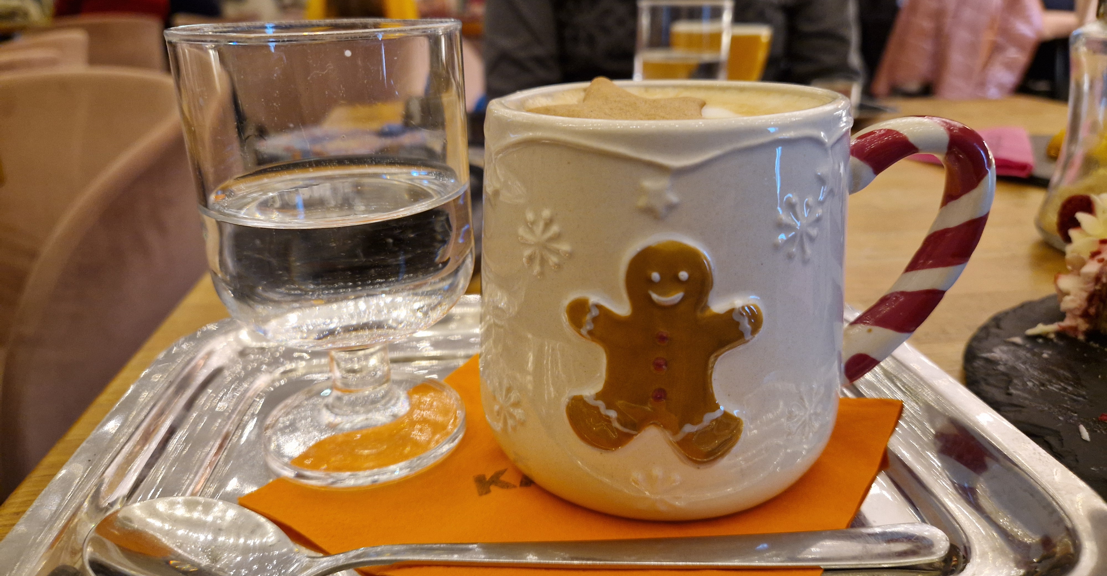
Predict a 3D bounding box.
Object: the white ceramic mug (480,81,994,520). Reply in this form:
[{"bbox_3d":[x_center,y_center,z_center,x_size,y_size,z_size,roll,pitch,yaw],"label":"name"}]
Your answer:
[{"bbox_3d":[0.040,-0.002,0.181,0.119,0.088,0.091,2,22,8],"label":"white ceramic mug"}]

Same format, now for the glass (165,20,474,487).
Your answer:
[{"bbox_3d":[-0.052,-0.010,0.186,0.063,0.106,0.063,-1,22,0],"label":"glass"}]

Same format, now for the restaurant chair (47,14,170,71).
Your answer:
[{"bbox_3d":[-1.704,-0.704,3.057,0.510,0.810,0.550,-9,23,-18],"label":"restaurant chair"}]

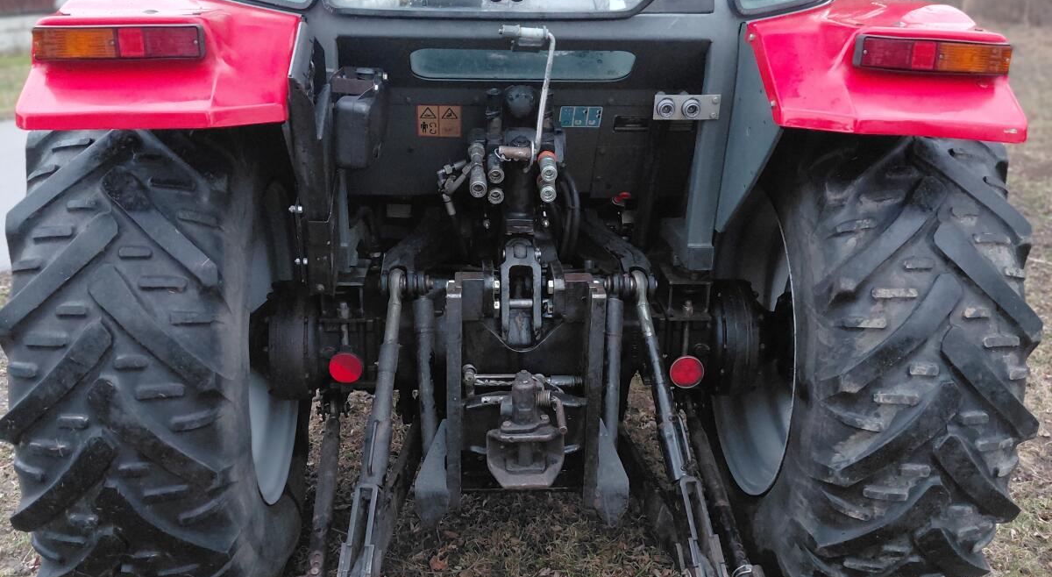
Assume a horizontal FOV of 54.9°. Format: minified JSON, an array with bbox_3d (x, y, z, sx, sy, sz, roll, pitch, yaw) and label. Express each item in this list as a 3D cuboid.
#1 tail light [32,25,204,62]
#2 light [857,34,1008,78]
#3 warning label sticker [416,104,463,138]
[{"bbox_3d":[-0.888,-0.536,2.206,0.348,0.074,0.060,0,18,-4],"label":"tail light"},{"bbox_3d":[0.931,-0.536,2.321,0.348,0.074,0.060,0,18,-4],"label":"light"},{"bbox_3d":[-0.222,-0.428,2.615,0.114,0.084,0.002,0,18,-4],"label":"warning label sticker"}]

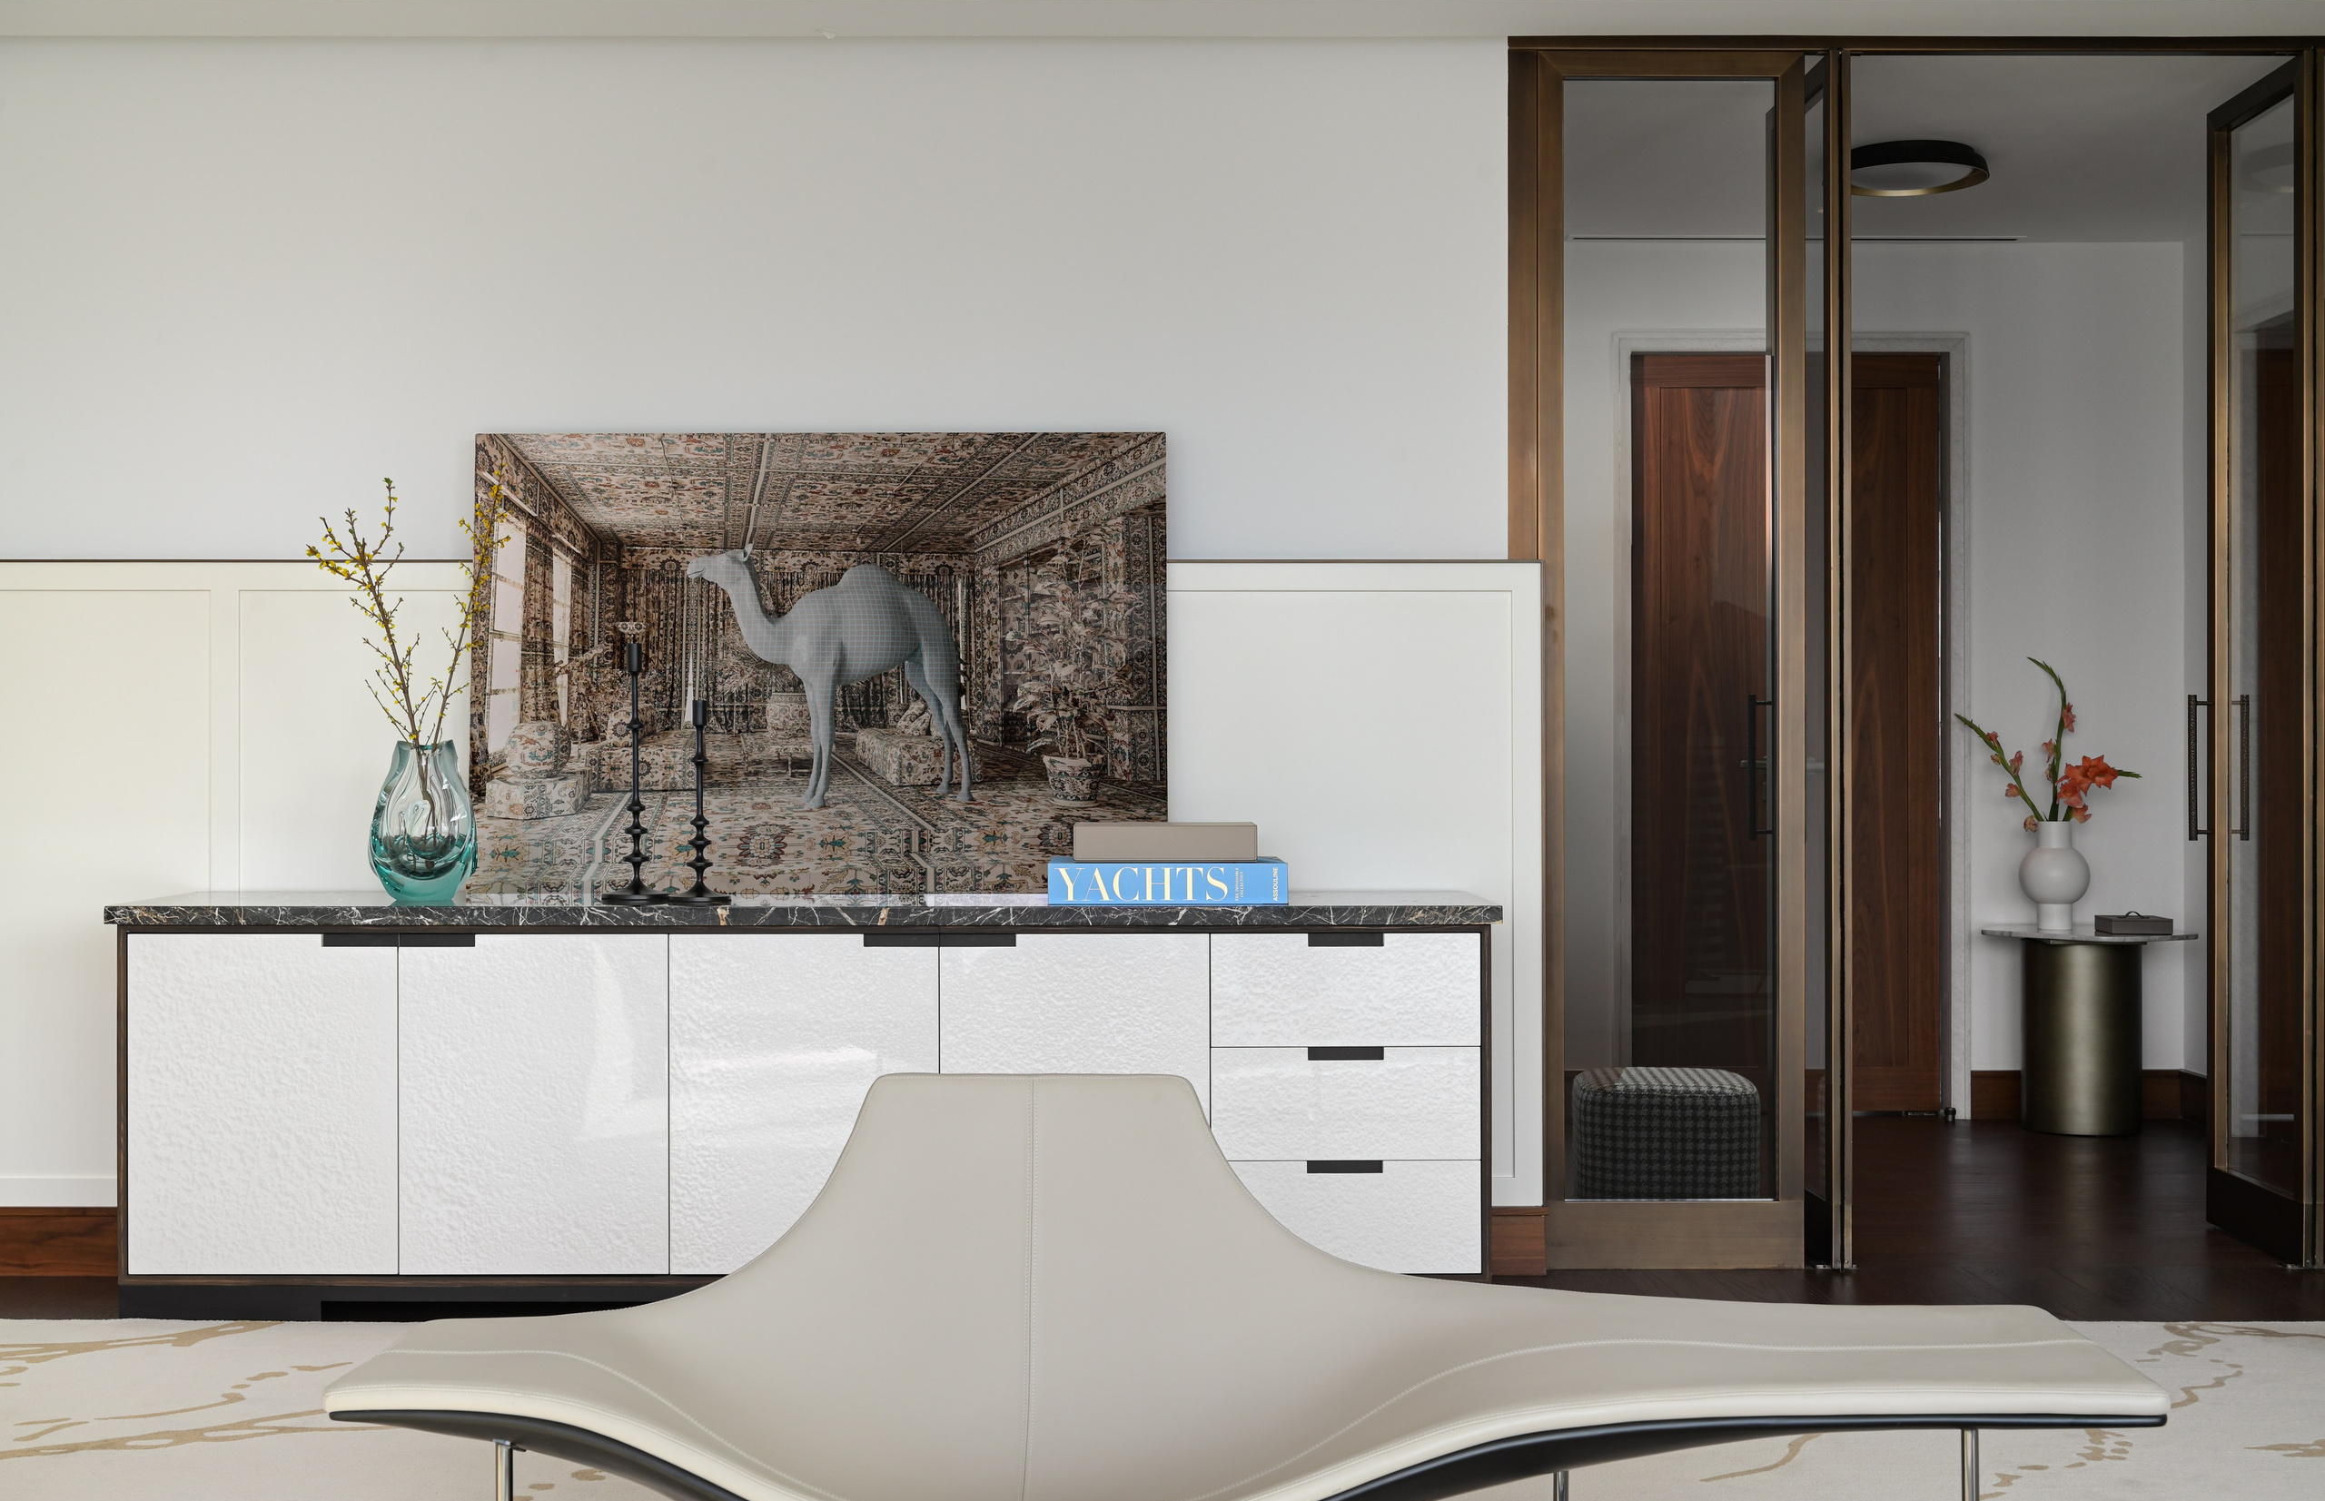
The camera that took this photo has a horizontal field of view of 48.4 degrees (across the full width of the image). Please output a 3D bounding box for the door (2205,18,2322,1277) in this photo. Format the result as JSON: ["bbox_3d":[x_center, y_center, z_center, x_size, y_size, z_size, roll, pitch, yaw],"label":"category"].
[{"bbox_3d":[2.282,-0.182,5.355,0.050,2.410,0.480,0,0,0],"label":"door"}]

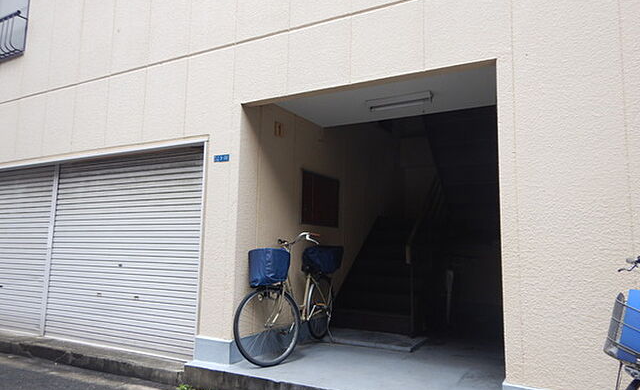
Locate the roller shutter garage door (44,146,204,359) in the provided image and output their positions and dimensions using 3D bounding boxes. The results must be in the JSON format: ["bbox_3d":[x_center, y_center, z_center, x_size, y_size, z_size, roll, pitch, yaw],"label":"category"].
[{"bbox_3d":[-2.162,0.579,4.752,2.300,2.020,0.090,-3,-8,28],"label":"roller shutter garage door"}]

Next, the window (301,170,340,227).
[{"bbox_3d":[0.017,0.065,5.214,0.070,0.610,0.880,-3,-8,31],"label":"window"}]

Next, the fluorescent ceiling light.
[{"bbox_3d":[0.755,-0.883,4.258,0.640,0.090,0.150,-3,-8,28],"label":"fluorescent ceiling light"}]

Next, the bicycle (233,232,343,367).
[{"bbox_3d":[-0.126,0.972,4.354,0.560,1.120,1.780,-2,-8,23],"label":"bicycle"}]

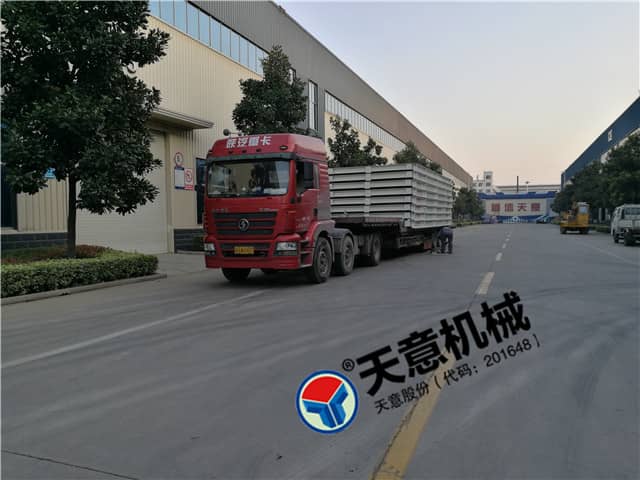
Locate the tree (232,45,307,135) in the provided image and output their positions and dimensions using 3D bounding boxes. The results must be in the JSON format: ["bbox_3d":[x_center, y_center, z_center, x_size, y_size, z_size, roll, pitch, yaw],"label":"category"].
[{"bbox_3d":[-2.231,-4.143,22.322,4.000,9.300,4.000,1,3,22],"label":"tree"}]

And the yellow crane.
[{"bbox_3d":[23.122,-2.028,45.255,2.400,2.800,5.000,1,3,22],"label":"yellow crane"}]

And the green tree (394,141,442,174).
[{"bbox_3d":[9.370,-5.333,49.296,4.500,9.000,4.500,1,3,22],"label":"green tree"}]

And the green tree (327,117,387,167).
[{"bbox_3d":[2.235,-4.129,33.136,4.300,8.200,4.300,1,3,22],"label":"green tree"}]

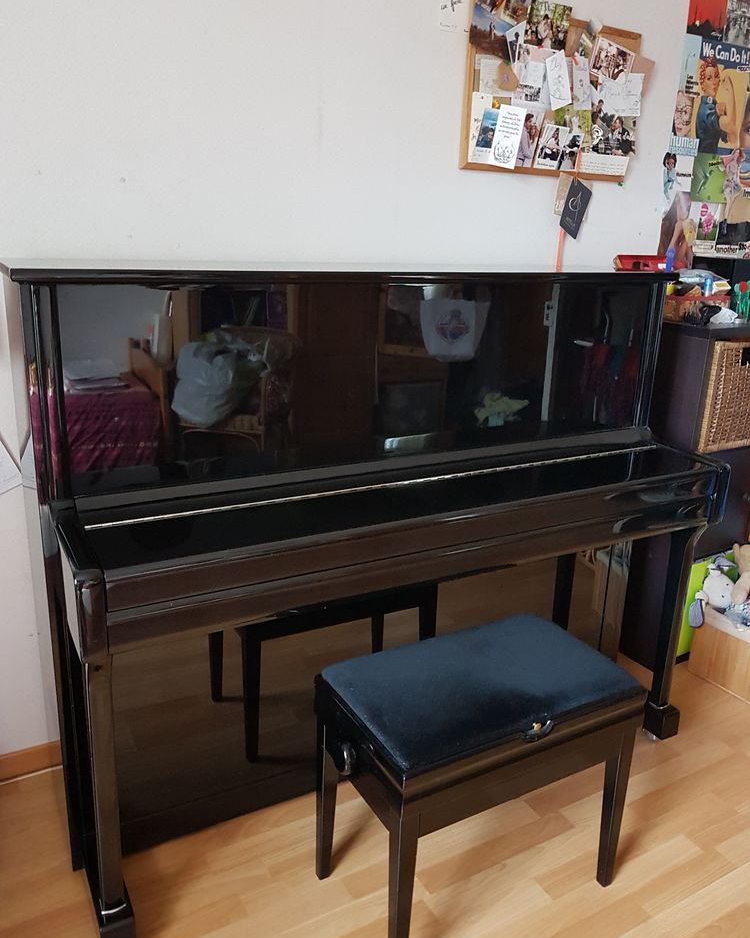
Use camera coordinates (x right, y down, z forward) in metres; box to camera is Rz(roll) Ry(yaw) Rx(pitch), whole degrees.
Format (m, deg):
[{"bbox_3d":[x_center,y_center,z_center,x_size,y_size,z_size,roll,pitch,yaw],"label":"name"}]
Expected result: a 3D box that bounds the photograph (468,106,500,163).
[{"bbox_3d":[0.301,-0.875,1.980,0.081,0.139,0.005,-1,16,-30],"label":"photograph"}]

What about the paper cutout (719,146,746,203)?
[{"bbox_3d":[1.187,-0.975,2.499,0.137,0.185,0.005,-8,19,-28],"label":"paper cutout"}]

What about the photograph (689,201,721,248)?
[{"bbox_3d":[1.091,-0.802,2.484,0.131,0.146,0.005,-7,19,-28],"label":"photograph"}]

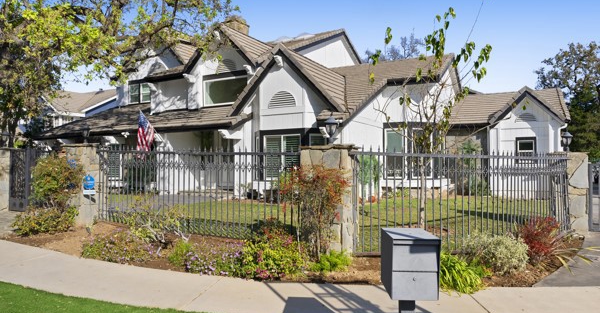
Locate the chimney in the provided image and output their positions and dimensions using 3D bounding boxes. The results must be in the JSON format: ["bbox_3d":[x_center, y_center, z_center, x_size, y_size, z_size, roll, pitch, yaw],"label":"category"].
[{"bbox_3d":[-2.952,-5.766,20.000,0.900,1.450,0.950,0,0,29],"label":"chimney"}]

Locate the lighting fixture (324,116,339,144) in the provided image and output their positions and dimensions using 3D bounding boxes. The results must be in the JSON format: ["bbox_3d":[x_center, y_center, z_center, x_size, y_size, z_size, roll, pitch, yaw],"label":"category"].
[{"bbox_3d":[0.545,-0.443,7.500,0.245,0.490,0.245,0,0,12],"label":"lighting fixture"}]

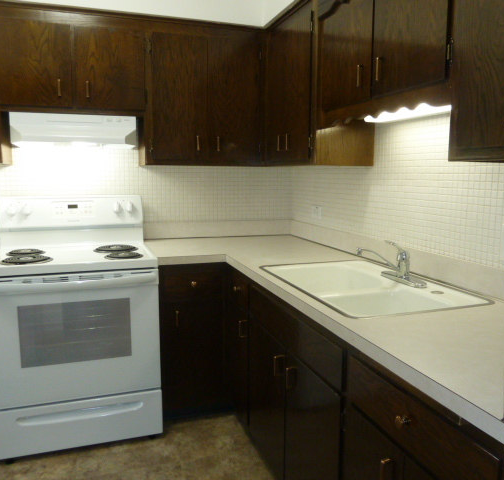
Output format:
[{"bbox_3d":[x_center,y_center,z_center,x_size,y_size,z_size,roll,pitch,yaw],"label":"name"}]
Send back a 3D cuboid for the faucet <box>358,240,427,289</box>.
[{"bbox_3d":[0.496,0.086,1.739,0.242,0.172,0.248,-3,9,-19],"label":"faucet"}]

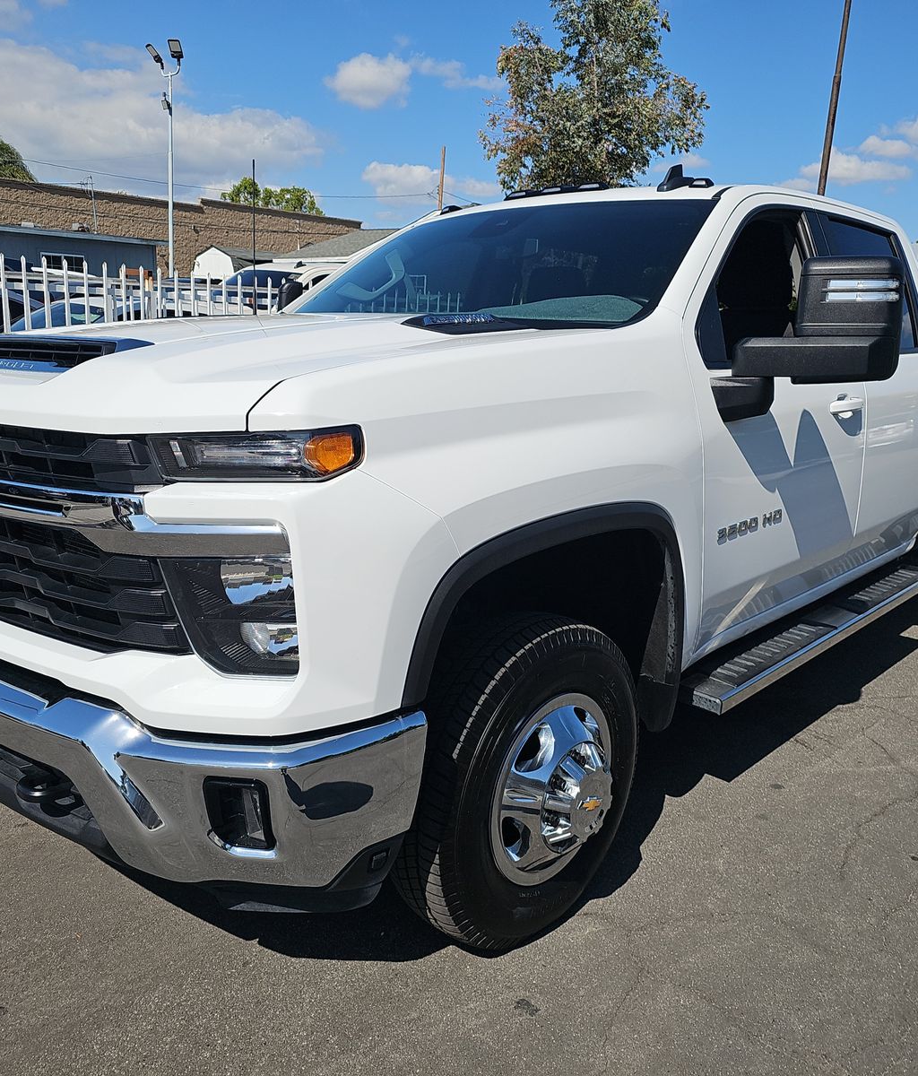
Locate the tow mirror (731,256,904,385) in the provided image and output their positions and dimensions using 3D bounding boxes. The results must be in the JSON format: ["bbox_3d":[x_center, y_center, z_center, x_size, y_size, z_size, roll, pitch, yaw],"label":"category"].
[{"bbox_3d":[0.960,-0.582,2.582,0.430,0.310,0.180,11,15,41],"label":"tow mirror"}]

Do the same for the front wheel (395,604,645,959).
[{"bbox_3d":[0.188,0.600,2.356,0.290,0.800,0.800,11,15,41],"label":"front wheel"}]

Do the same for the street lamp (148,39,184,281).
[{"bbox_3d":[-5.753,-6.179,19.132,0.800,7.050,0.500,-2,12,-16],"label":"street lamp"}]

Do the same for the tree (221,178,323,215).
[{"bbox_3d":[-8.893,-12.643,45.887,5.000,8.810,4.800,-1,12,-11],"label":"tree"}]

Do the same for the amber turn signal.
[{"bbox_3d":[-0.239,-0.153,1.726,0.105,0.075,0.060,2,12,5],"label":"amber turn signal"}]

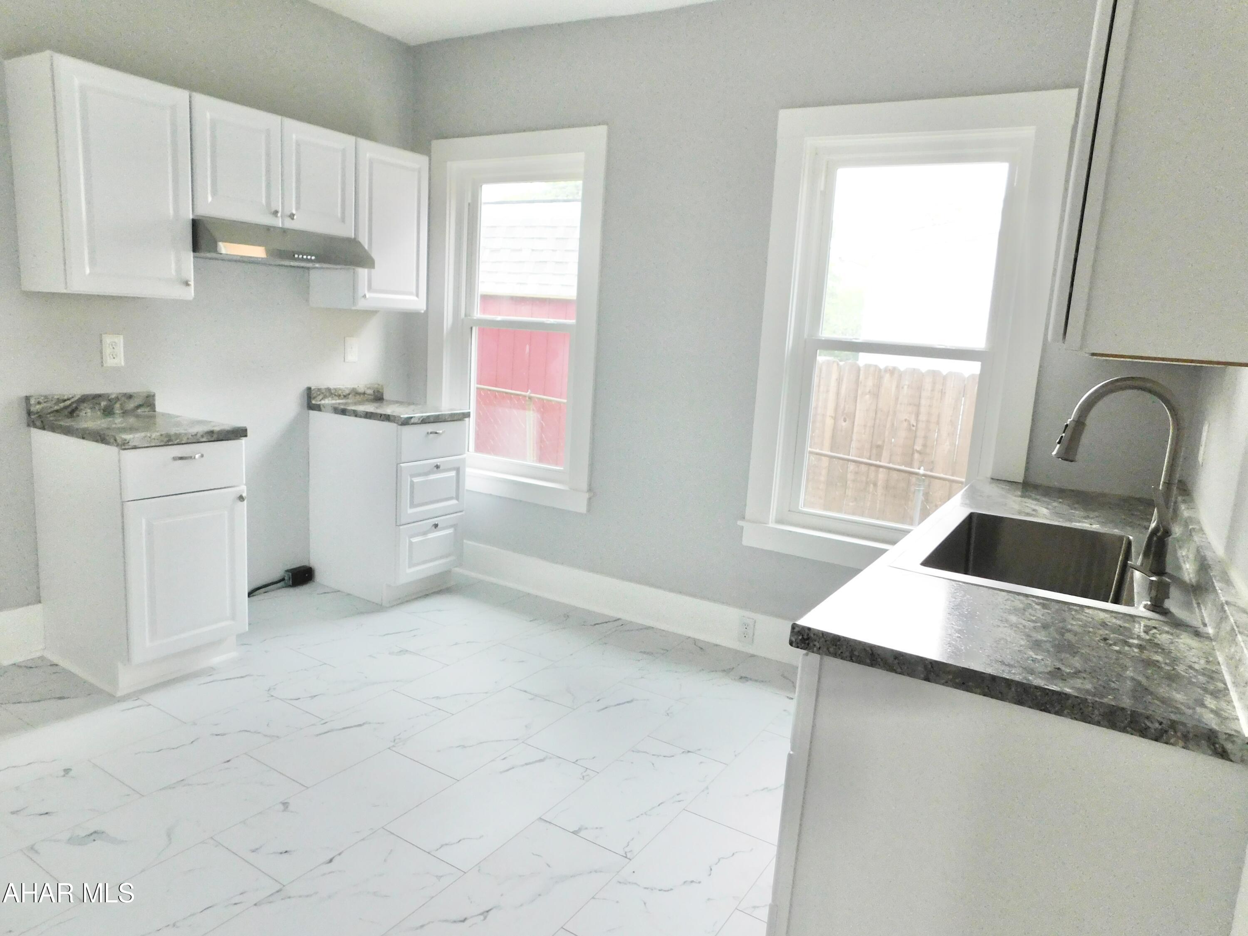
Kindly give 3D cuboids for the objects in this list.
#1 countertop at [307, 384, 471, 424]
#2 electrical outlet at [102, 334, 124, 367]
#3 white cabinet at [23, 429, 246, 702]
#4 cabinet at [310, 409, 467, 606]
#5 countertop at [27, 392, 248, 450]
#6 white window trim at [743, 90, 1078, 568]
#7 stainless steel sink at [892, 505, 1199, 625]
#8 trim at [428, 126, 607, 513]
[{"bbox_3d":[-1.157,-0.321,4.100,0.642,0.113,0.458,10,11,31],"label":"countertop"},{"bbox_3d":[-2.010,-0.461,3.264,0.010,0.120,0.077,10,11,31],"label":"electrical outlet"},{"bbox_3d":[-1.837,0.306,3.167,0.622,0.887,0.461,10,11,31],"label":"white cabinet"},{"bbox_3d":[-1.194,0.169,4.194,0.622,0.887,0.463,10,11,31],"label":"cabinet"},{"bbox_3d":[-1.799,-0.184,3.072,0.642,0.113,0.456,10,11,31],"label":"countertop"},{"bbox_3d":[1.035,-0.472,3.230,1.081,1.798,0.080,10,11,31],"label":"white window trim"},{"bbox_3d":[1.018,0.307,2.020,0.560,0.220,0.838,10,11,31],"label":"stainless steel sink"},{"bbox_3d":[-0.588,-0.745,4.208,1.101,1.802,0.080,10,11,31],"label":"trim"}]

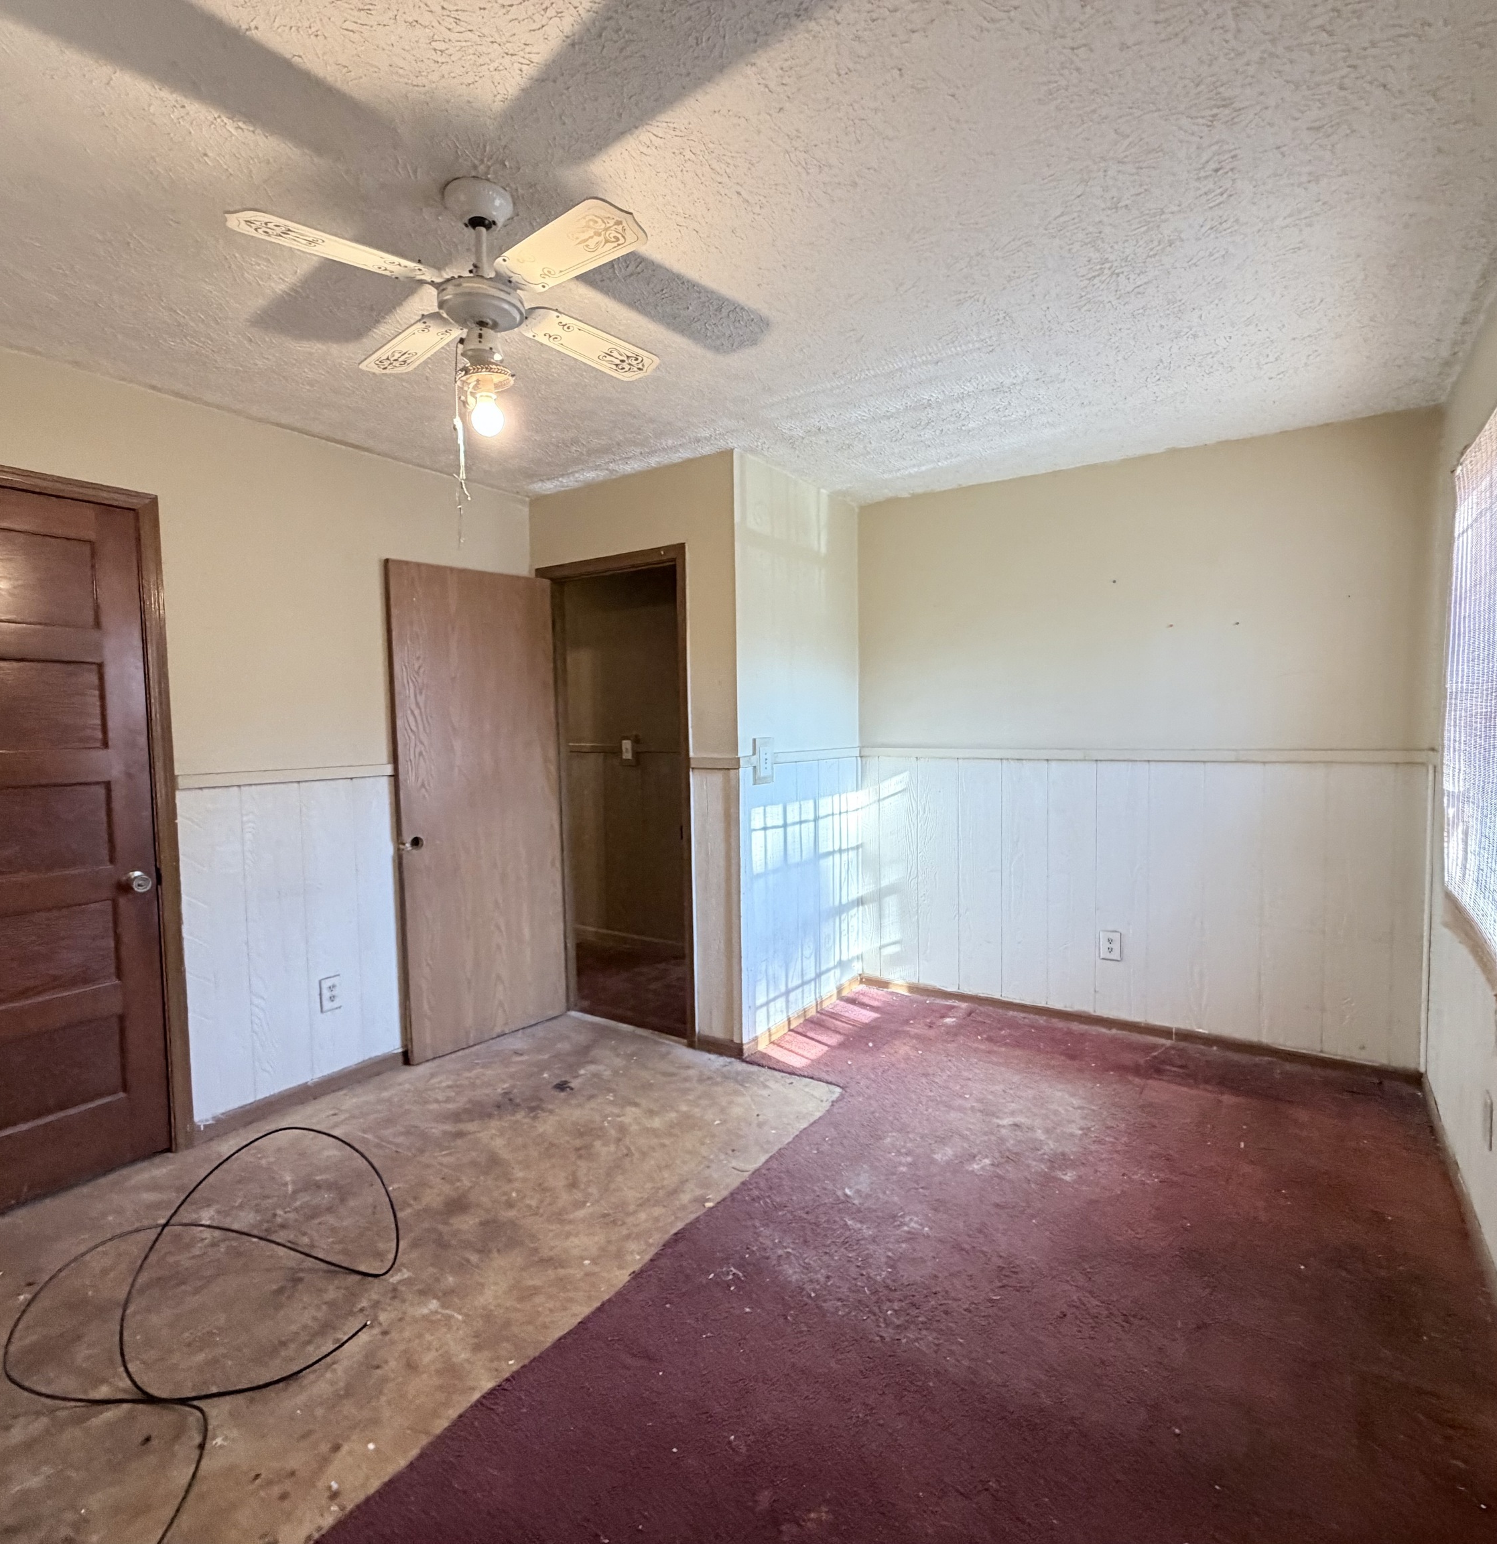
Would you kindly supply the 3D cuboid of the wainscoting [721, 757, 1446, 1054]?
[{"bbox_3d":[1.237,0.540,3.217,2.286,1.200,1.121,1,4,33],"label":"wainscoting"}]

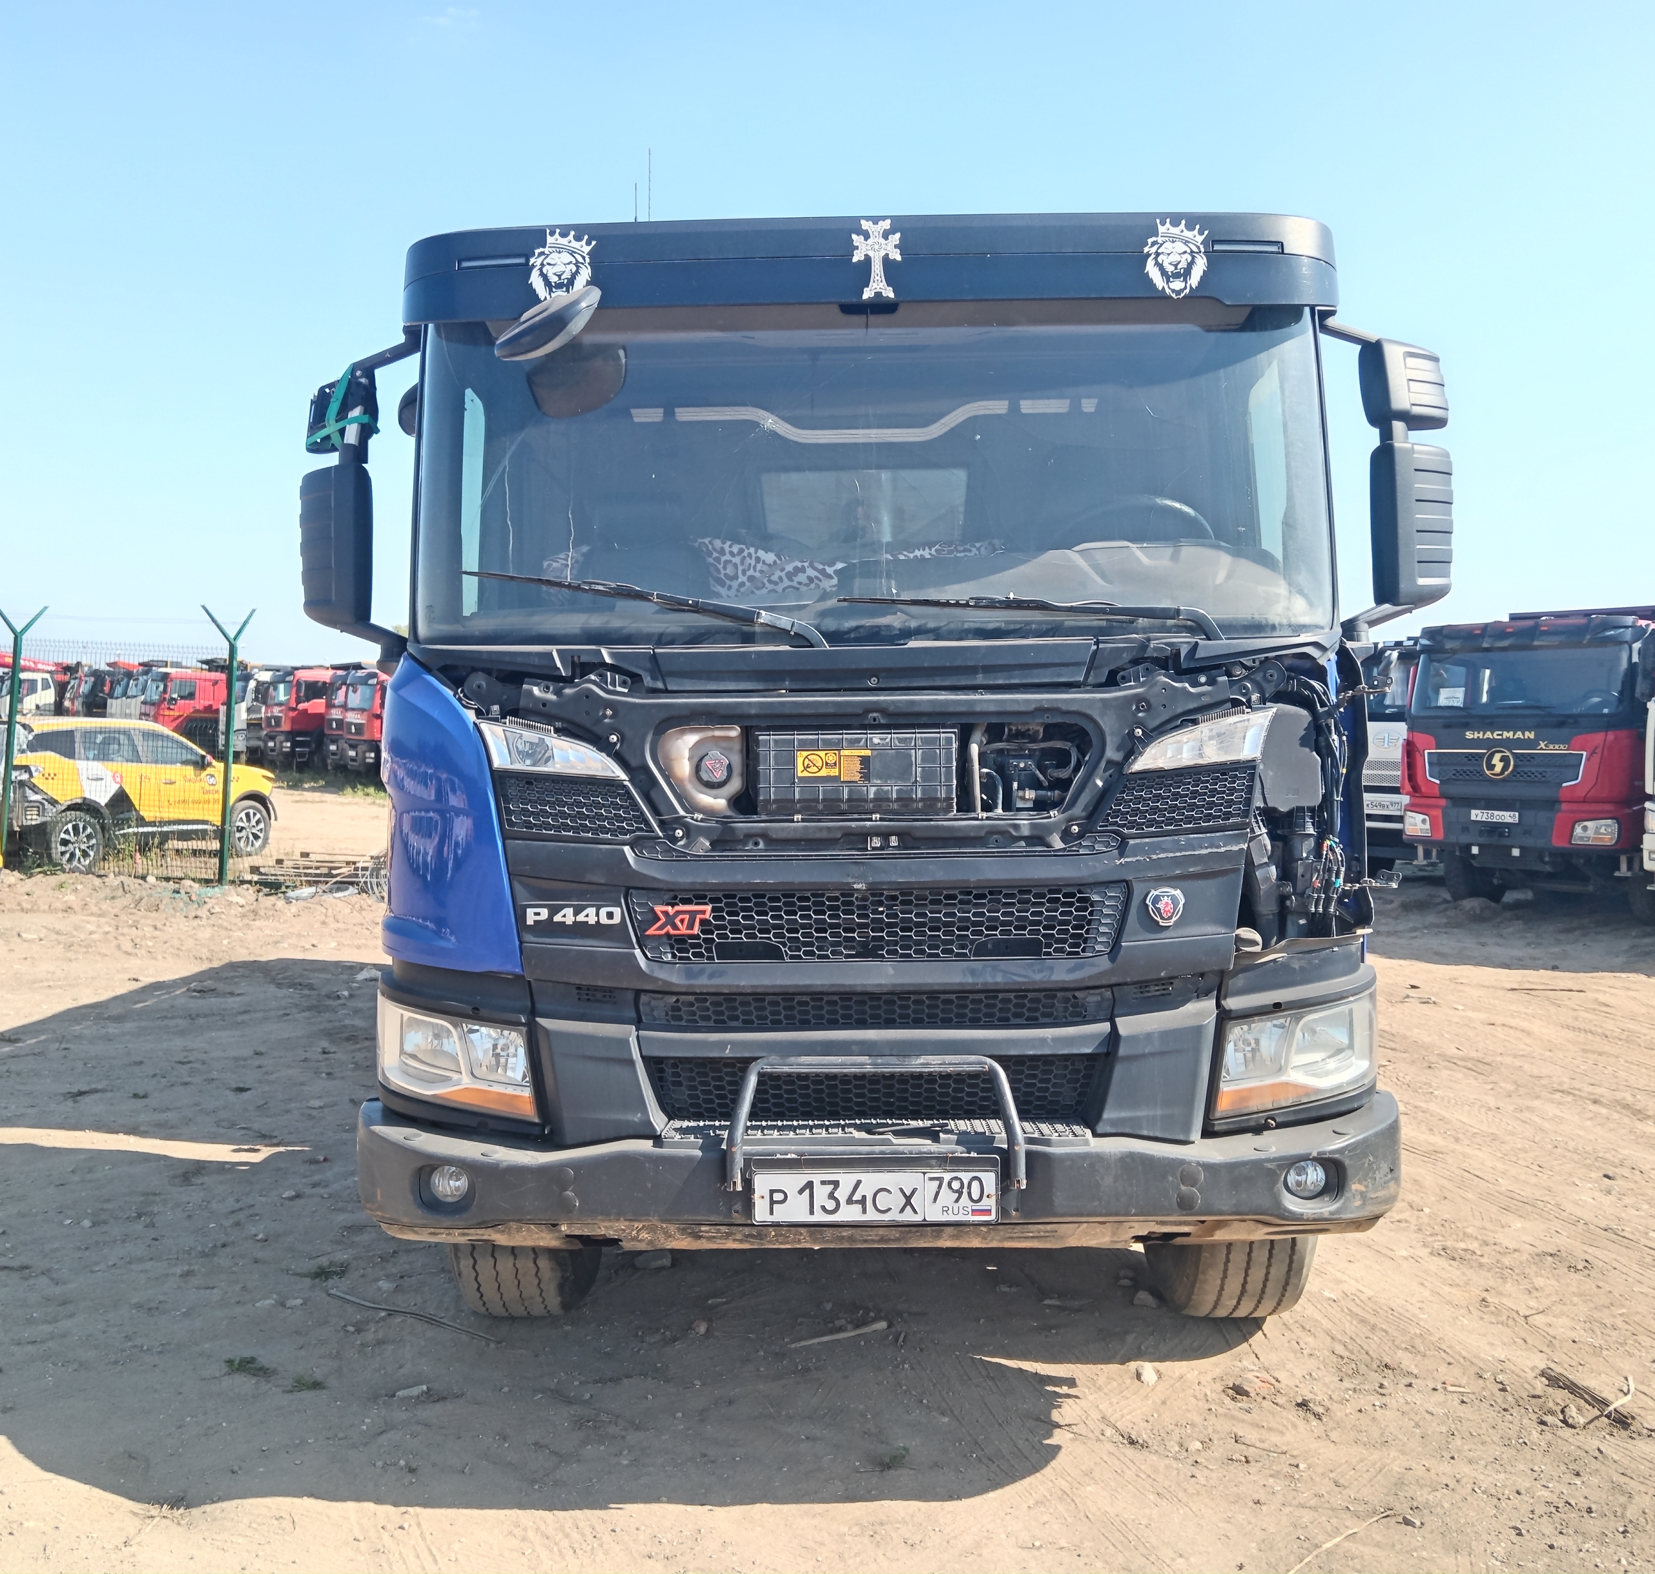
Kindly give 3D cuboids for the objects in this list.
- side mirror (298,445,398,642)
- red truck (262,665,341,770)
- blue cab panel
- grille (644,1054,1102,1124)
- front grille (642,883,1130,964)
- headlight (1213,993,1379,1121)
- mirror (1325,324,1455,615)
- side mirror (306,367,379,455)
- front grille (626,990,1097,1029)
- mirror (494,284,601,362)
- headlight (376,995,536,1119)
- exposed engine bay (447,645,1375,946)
[{"bbox_3d":[-1.230,-0.615,4.220,0.240,0.480,0.190,0,2,0],"label":"side mirror"},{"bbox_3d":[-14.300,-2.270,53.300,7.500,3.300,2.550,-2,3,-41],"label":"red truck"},{"bbox_3d":[-0.920,0.060,4.070,0.420,0.800,0.450,0,2,0],"label":"blue cab panel"},{"bbox_3d":[0.106,0.700,3.770,1.050,0.160,0.090,0,2,0],"label":"grille"},{"bbox_3d":[0.114,0.312,3.730,1.140,0.190,0.100,0,1,1],"label":"front grille"},{"bbox_3d":[1.120,0.650,3.940,0.440,0.300,0.320,0,2,0],"label":"headlight"},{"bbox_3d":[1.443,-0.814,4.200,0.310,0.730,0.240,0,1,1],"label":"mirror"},{"bbox_3d":[-1.264,-0.982,4.270,0.180,0.225,0.160,0,1,1],"label":"side mirror"},{"bbox_3d":[0.107,0.509,3.740,1.080,0.100,0.070,0,1,1],"label":"front grille"},{"bbox_3d":[-0.642,-1.063,3.740,0.230,0.170,0.180,1,3,24],"label":"mirror"},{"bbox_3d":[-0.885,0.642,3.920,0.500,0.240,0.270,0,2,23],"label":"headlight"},{"bbox_3d":[0.202,0.020,3.950,2.130,0.700,0.500,0,1,1],"label":"exposed engine bay"}]

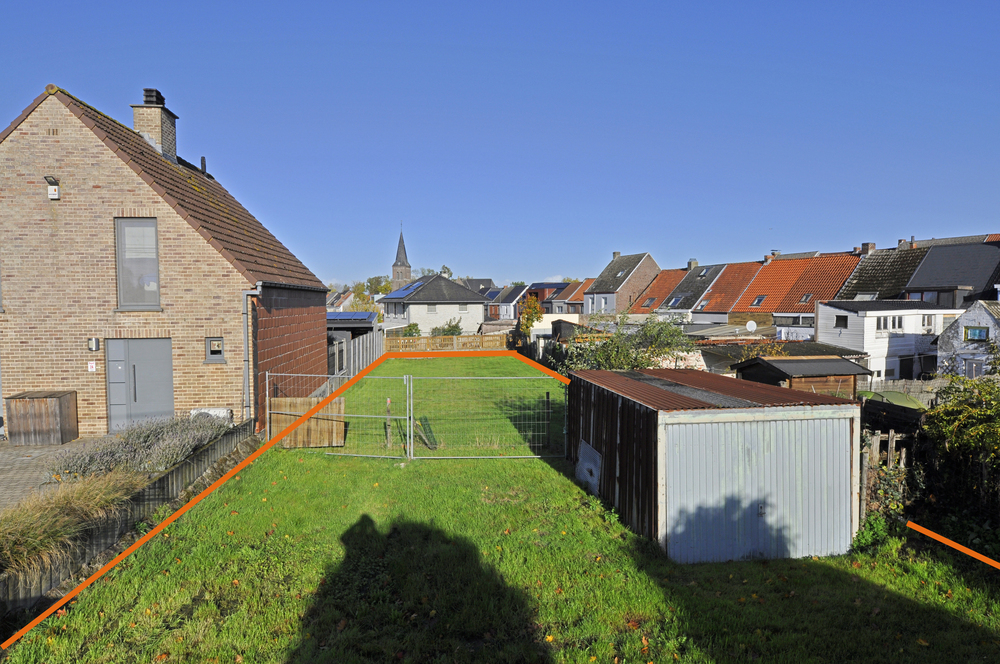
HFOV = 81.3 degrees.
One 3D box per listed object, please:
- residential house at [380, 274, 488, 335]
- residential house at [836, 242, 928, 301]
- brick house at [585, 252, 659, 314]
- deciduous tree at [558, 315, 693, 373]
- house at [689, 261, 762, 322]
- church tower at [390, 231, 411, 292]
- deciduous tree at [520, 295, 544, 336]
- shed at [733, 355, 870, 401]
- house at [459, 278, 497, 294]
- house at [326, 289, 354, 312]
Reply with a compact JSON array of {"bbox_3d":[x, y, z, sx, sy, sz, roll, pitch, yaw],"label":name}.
[{"bbox_3d":[-7.484,-2.839,63.769,9.400,6.700,11.800,-2,3,-25],"label":"residential house"},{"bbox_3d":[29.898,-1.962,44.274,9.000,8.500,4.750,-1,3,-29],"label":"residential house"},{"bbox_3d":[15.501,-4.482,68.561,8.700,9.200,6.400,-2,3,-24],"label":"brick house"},{"bbox_3d":[3.312,1.254,15.880,3.700,3.500,3.300,0,3,0],"label":"deciduous tree"},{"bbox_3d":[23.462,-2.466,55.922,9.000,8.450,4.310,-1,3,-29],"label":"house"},{"bbox_3d":[-42.520,-25.610,249.030,6.200,34.500,6.200,-2,3,-25],"label":"church tower"},{"bbox_3d":[2.379,-0.601,44.018,1.950,4.400,1.950,0,3,0],"label":"deciduous tree"},{"bbox_3d":[8.026,1.666,15.735,2.450,2.200,2.340,-1,3,-14],"label":"shed"},{"bbox_3d":[-6.493,-10.692,181.802,11.000,10.800,9.000,-1,3,-20],"label":"house"},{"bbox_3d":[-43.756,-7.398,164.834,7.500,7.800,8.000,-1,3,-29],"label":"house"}]

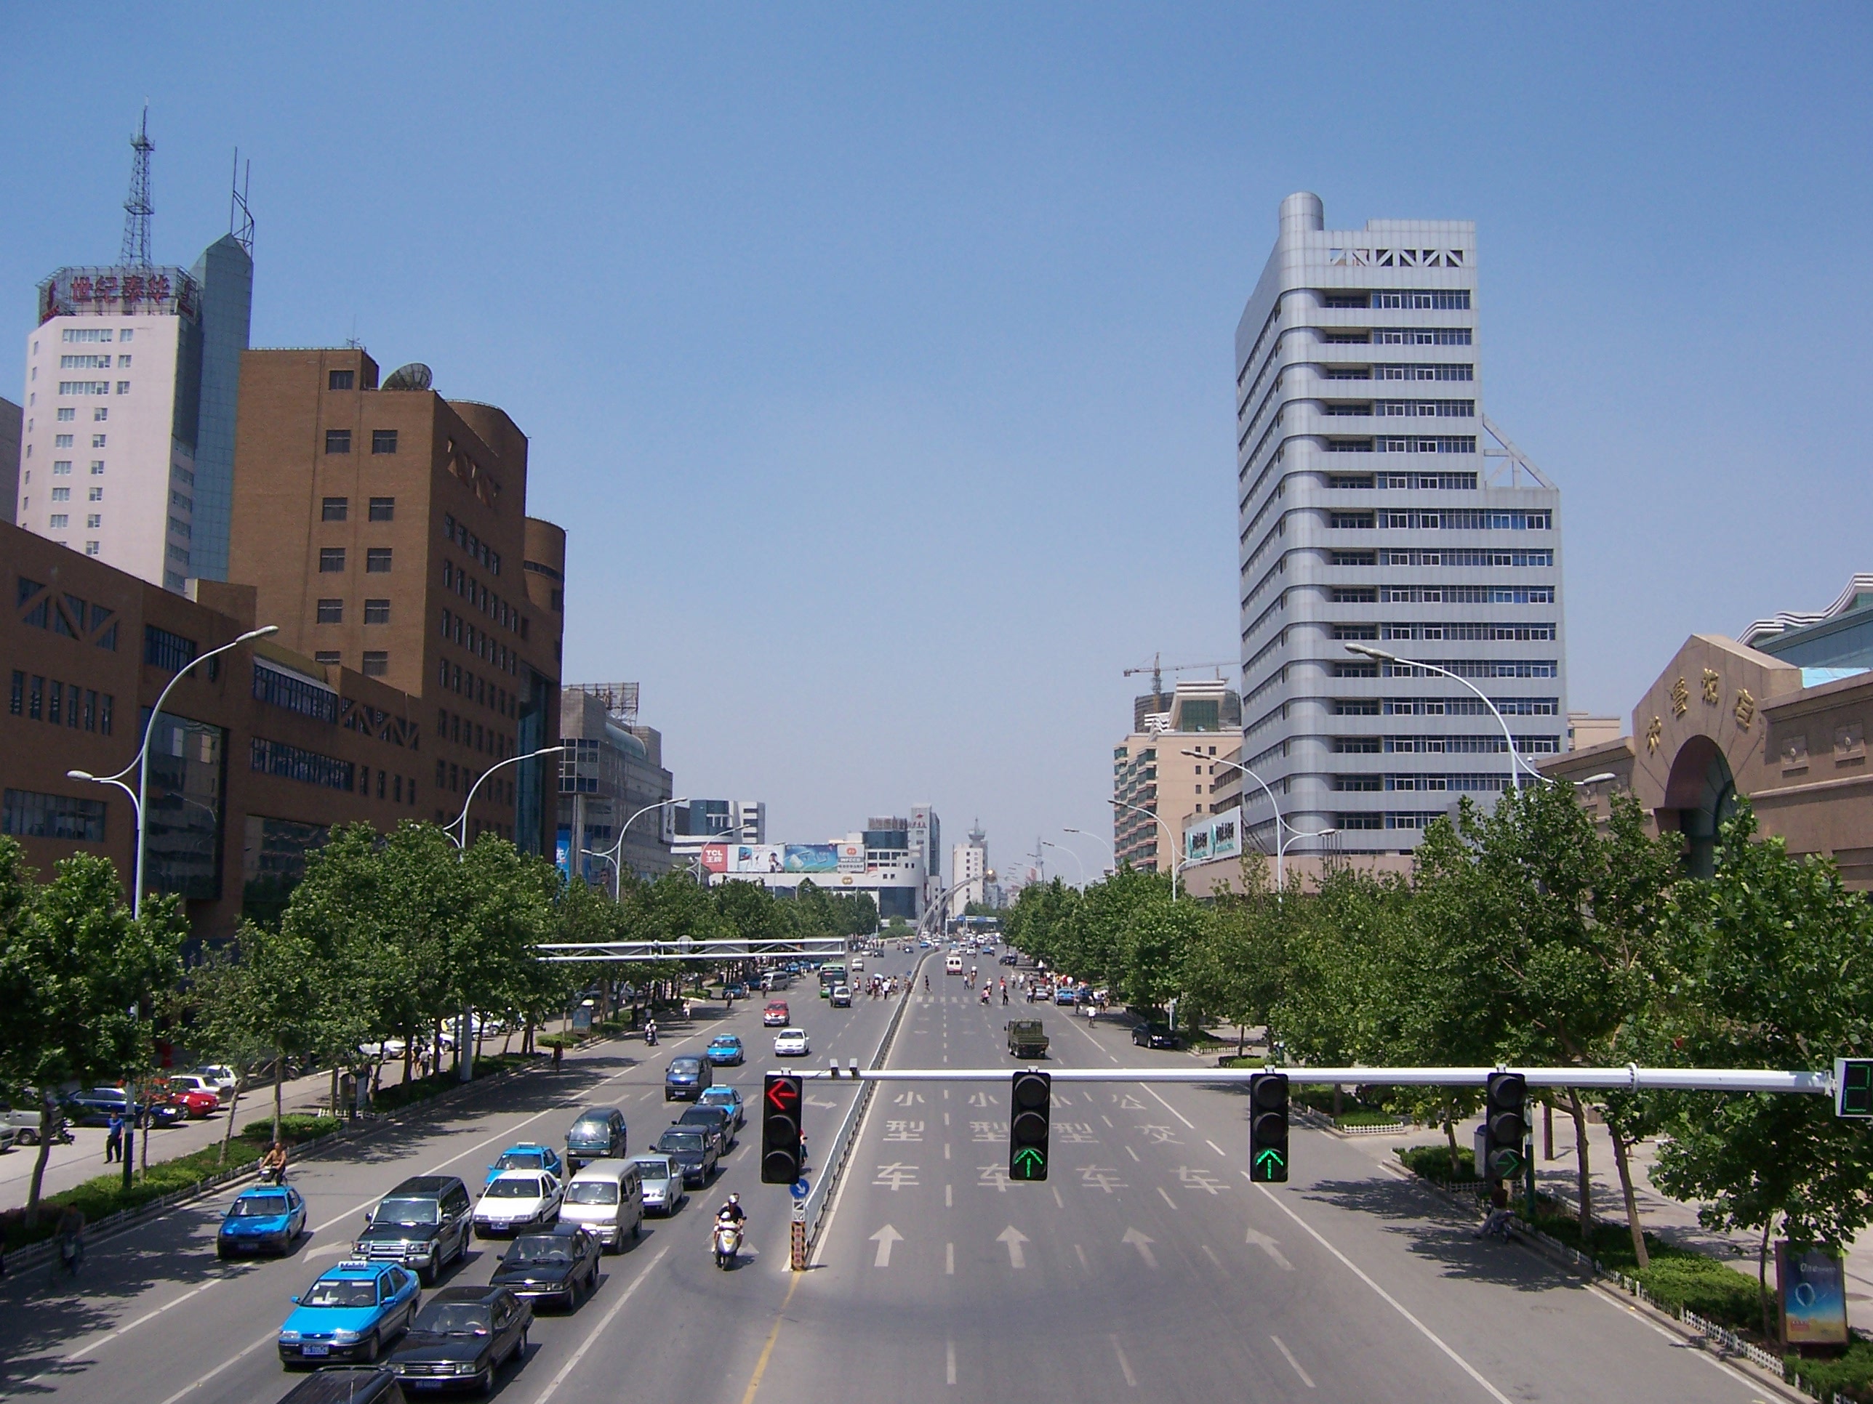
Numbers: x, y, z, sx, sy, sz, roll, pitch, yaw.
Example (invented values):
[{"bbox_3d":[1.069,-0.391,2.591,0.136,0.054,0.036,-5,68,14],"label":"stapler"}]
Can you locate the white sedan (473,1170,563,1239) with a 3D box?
[{"bbox_3d":[-11.640,13.992,49.853,1.700,1.420,4.200,0,-7,2],"label":"white sedan"}]

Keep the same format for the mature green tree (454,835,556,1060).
[{"bbox_3d":[-24.842,14.039,102.763,5.820,12.810,5.820,0,-7,0],"label":"mature green tree"}]

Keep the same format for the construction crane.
[{"bbox_3d":[89.796,32.123,600.988,58.000,97.000,3.000,-4,-8,32],"label":"construction crane"}]

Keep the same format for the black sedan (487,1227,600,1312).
[{"bbox_3d":[-8.778,12.748,40.430,1.720,1.430,4.600,0,-7,0],"label":"black sedan"}]

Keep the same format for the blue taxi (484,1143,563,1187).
[{"bbox_3d":[-12.452,14.270,53.980,1.700,1.500,4.350,1,-7,-3],"label":"blue taxi"}]

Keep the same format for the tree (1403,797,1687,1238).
[{"bbox_3d":[16.331,8.235,48.148,7.370,12.030,7.370,0,-7,0],"label":"tree"}]

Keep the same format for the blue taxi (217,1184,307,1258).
[{"bbox_3d":[-17.278,13.311,45.943,1.700,1.500,4.300,2,-7,-11],"label":"blue taxi"}]

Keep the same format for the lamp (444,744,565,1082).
[{"bbox_3d":[-23.020,10.672,91.882,7.200,17.100,0.500,0,-7,0],"label":"lamp"}]

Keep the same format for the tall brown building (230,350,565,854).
[{"bbox_3d":[-44.937,1.451,153.598,15.200,50.500,46.000,0,-7,0],"label":"tall brown building"}]

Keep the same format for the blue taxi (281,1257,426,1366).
[{"bbox_3d":[-11.723,12.173,35.917,1.700,1.500,4.380,0,-7,-1],"label":"blue taxi"}]

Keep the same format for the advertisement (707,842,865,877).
[{"bbox_3d":[-51.209,53.197,602.158,53.000,10.500,1.200,0,-7,0],"label":"advertisement"}]

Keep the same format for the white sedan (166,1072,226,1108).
[{"bbox_3d":[-33.879,17.332,79.063,4.300,1.430,1.700,0,-7,0],"label":"white sedan"}]

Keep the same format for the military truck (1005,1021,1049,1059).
[{"bbox_3d":[5.684,20.903,110.484,2.000,2.120,5.100,1,-7,-4],"label":"military truck"}]

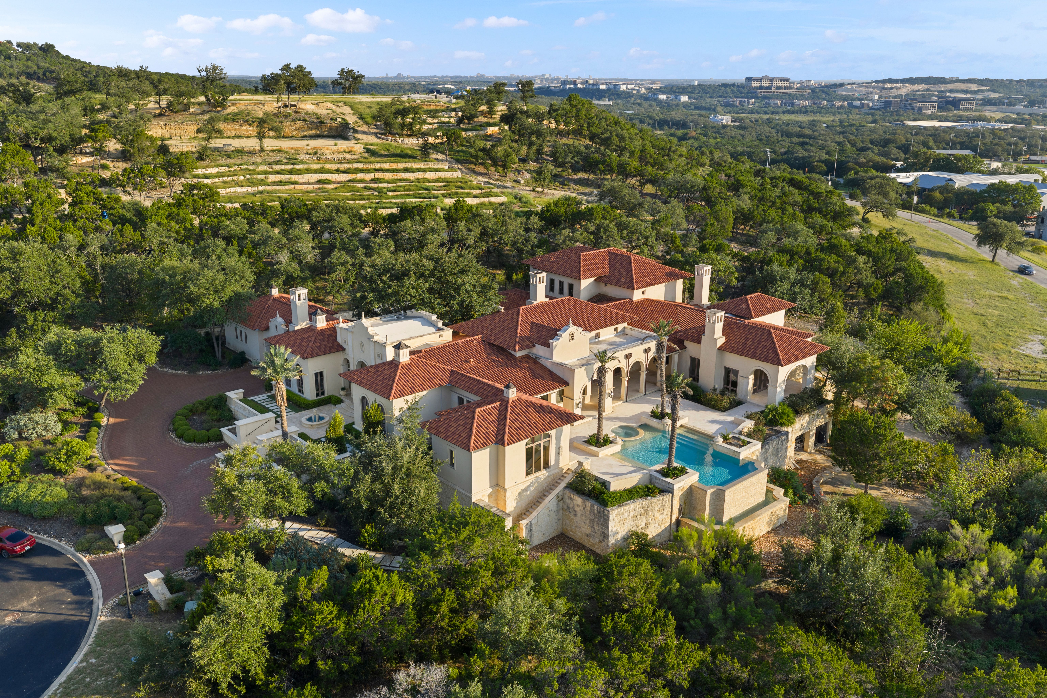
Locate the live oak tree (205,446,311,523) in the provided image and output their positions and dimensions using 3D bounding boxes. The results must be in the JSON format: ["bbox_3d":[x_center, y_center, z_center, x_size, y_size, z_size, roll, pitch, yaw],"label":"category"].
[{"bbox_3d":[-18.710,9.900,57.290,7.070,6.130,7.070,0,18,0],"label":"live oak tree"}]

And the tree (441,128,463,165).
[{"bbox_3d":[-15.731,-44.769,180.000,4.700,7.600,4.600,-1,19,-5],"label":"tree"}]

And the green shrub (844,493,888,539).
[{"bbox_3d":[24.760,12.040,58.920,2.950,3.000,2.950,0,18,0],"label":"green shrub"}]

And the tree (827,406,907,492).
[{"bbox_3d":[26.250,7.970,62.510,5.500,7.180,5.500,0,18,0],"label":"tree"}]

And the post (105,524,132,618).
[{"bbox_3d":[-23.086,13.294,46.984,0.500,5.100,0.500,-10,21,-28],"label":"post"}]

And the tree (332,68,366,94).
[{"bbox_3d":[-54.640,-83.400,253.730,10.480,8.110,10.480,0,18,0],"label":"tree"}]

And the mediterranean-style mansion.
[{"bbox_3d":[2.284,-2.585,87.197,51.000,12.000,50.000,-15,24,-39],"label":"mediterranean-style mansion"}]

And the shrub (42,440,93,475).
[{"bbox_3d":[-37.430,8.870,66.980,3.700,2.600,3.700,0,18,0],"label":"shrub"}]

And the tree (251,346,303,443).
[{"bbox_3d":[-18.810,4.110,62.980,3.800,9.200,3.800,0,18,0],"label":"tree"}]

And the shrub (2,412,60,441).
[{"bbox_3d":[-41.244,6.453,68.317,4.700,1.900,3.600,-12,22,-31],"label":"shrub"}]

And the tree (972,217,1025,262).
[{"bbox_3d":[105.260,-24.210,180.410,10.220,10.160,10.220,0,18,0],"label":"tree"}]

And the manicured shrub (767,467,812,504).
[{"bbox_3d":[22.085,11.233,67.339,2.700,1.500,3.500,-15,24,-39],"label":"manicured shrub"}]

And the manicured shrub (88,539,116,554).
[{"bbox_3d":[-27.667,12.952,53.481,1.700,0.800,1.400,-10,21,-29],"label":"manicured shrub"}]

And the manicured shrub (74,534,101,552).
[{"bbox_3d":[-31.290,13.970,58.550,1.900,1.000,1.900,0,18,0],"label":"manicured shrub"}]

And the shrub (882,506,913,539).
[{"bbox_3d":[28.817,13.359,62.705,2.400,2.100,2.200,10,21,26],"label":"shrub"}]

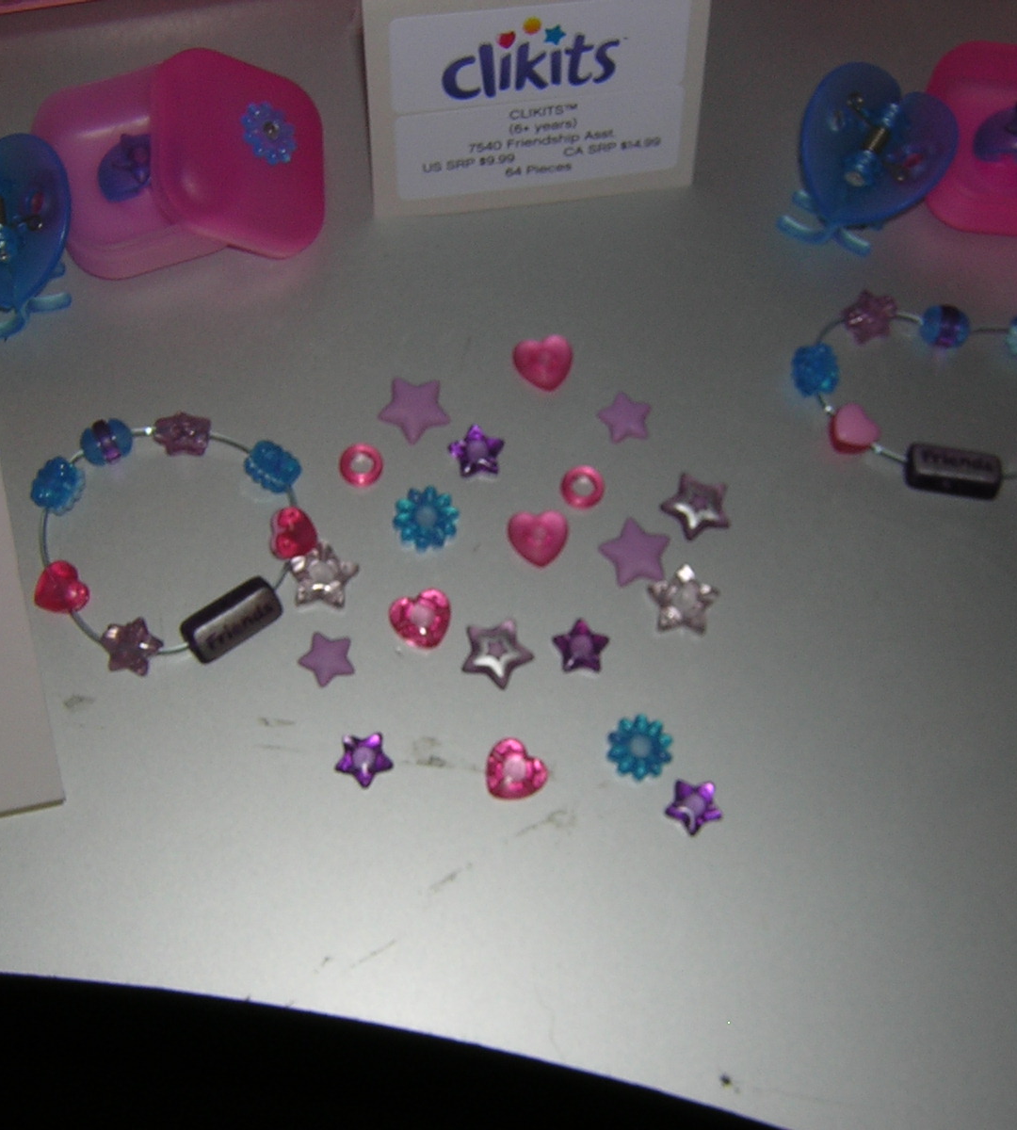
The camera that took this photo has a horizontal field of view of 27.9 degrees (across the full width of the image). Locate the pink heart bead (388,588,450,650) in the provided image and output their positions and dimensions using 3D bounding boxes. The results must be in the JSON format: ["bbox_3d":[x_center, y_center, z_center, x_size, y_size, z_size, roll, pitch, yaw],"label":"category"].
[{"bbox_3d":[-0.020,0.013,0.470,0.014,0.005,0.013,-15,77,-7],"label":"pink heart bead"}]

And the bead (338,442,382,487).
[{"bbox_3d":[-0.034,-0.023,0.479,0.010,0.004,0.010,1,76,-3],"label":"bead"}]

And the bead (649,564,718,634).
[{"bbox_3d":[0.040,0.008,0.466,0.016,0.005,0.015,5,76,-1],"label":"bead"}]

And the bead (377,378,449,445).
[{"bbox_3d":[-0.022,-0.036,0.475,0.016,0.004,0.015,3,76,-1],"label":"bead"}]

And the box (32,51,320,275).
[{"bbox_3d":[-0.077,-0.096,0.480,0.067,0.032,0.044,-7,76,-5],"label":"box"}]

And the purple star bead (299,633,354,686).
[{"bbox_3d":[-0.041,0.022,0.467,0.013,0.004,0.012,10,76,-1],"label":"purple star bead"}]

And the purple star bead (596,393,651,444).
[{"bbox_3d":[0.027,-0.034,0.476,0.013,0.004,0.012,-8,77,-4],"label":"purple star bead"}]

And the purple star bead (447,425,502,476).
[{"bbox_3d":[-0.007,-0.026,0.473,0.013,0.005,0.012,-6,76,-3],"label":"purple star bead"}]

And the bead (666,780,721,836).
[{"bbox_3d":[0.041,0.054,0.454,0.013,0.005,0.012,4,76,-1],"label":"bead"}]

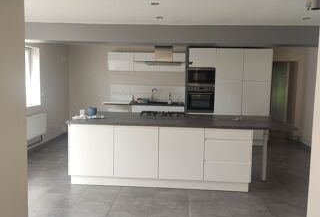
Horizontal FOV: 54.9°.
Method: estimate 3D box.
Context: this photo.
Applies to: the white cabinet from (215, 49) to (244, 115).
[{"bbox_3d":[1.565,-0.260,7.250,0.605,2.180,0.600,2,5,4],"label":"white cabinet"}]

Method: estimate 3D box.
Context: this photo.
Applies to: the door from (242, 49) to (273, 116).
[{"bbox_3d":[2.109,-0.291,6.765,0.597,2.000,0.022,1,5,4],"label":"door"}]

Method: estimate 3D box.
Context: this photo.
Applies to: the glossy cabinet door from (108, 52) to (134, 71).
[{"bbox_3d":[-0.911,-1.104,7.194,0.595,0.424,0.022,1,5,4],"label":"glossy cabinet door"}]

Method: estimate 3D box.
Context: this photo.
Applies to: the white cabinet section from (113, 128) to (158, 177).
[{"bbox_3d":[-0.317,0.578,4.059,0.594,0.696,0.022,1,6,4],"label":"white cabinet section"}]

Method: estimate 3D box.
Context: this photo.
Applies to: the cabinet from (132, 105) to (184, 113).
[{"bbox_3d":[-0.029,0.321,7.413,1.200,0.780,0.600,2,5,4],"label":"cabinet"}]

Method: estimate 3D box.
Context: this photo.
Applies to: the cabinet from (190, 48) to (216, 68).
[{"bbox_3d":[0.961,-1.135,6.931,0.600,0.410,0.025,2,5,4],"label":"cabinet"}]

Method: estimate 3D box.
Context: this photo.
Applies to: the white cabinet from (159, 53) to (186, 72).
[{"bbox_3d":[0.306,-1.074,7.302,0.600,0.420,0.350,1,6,4],"label":"white cabinet"}]

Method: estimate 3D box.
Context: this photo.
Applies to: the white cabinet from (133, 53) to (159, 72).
[{"bbox_3d":[-0.293,-1.089,7.327,0.599,0.417,0.350,1,6,4],"label":"white cabinet"}]

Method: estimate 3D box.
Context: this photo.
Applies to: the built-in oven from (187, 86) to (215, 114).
[{"bbox_3d":[0.940,-0.209,7.163,0.597,0.594,0.550,1,6,4],"label":"built-in oven"}]

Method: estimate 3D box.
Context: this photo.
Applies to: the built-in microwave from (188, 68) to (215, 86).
[{"bbox_3d":[0.958,-0.728,7.157,0.595,0.410,0.420,2,5,4],"label":"built-in microwave"}]

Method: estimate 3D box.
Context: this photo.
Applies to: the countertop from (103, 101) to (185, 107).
[{"bbox_3d":[-0.340,-0.107,7.282,1.850,0.042,0.620,1,6,4],"label":"countertop"}]

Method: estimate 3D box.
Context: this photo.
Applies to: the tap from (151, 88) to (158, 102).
[{"bbox_3d":[-0.121,-0.290,7.426,0.055,0.350,0.210,-2,6,-33],"label":"tap"}]

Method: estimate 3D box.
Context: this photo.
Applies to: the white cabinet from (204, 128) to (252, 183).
[{"bbox_3d":[0.898,0.582,4.256,0.600,0.696,0.580,1,6,4],"label":"white cabinet"}]

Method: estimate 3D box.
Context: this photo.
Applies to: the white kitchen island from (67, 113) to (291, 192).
[{"bbox_3d":[0.257,0.587,4.601,2.960,0.873,1.220,1,6,4],"label":"white kitchen island"}]

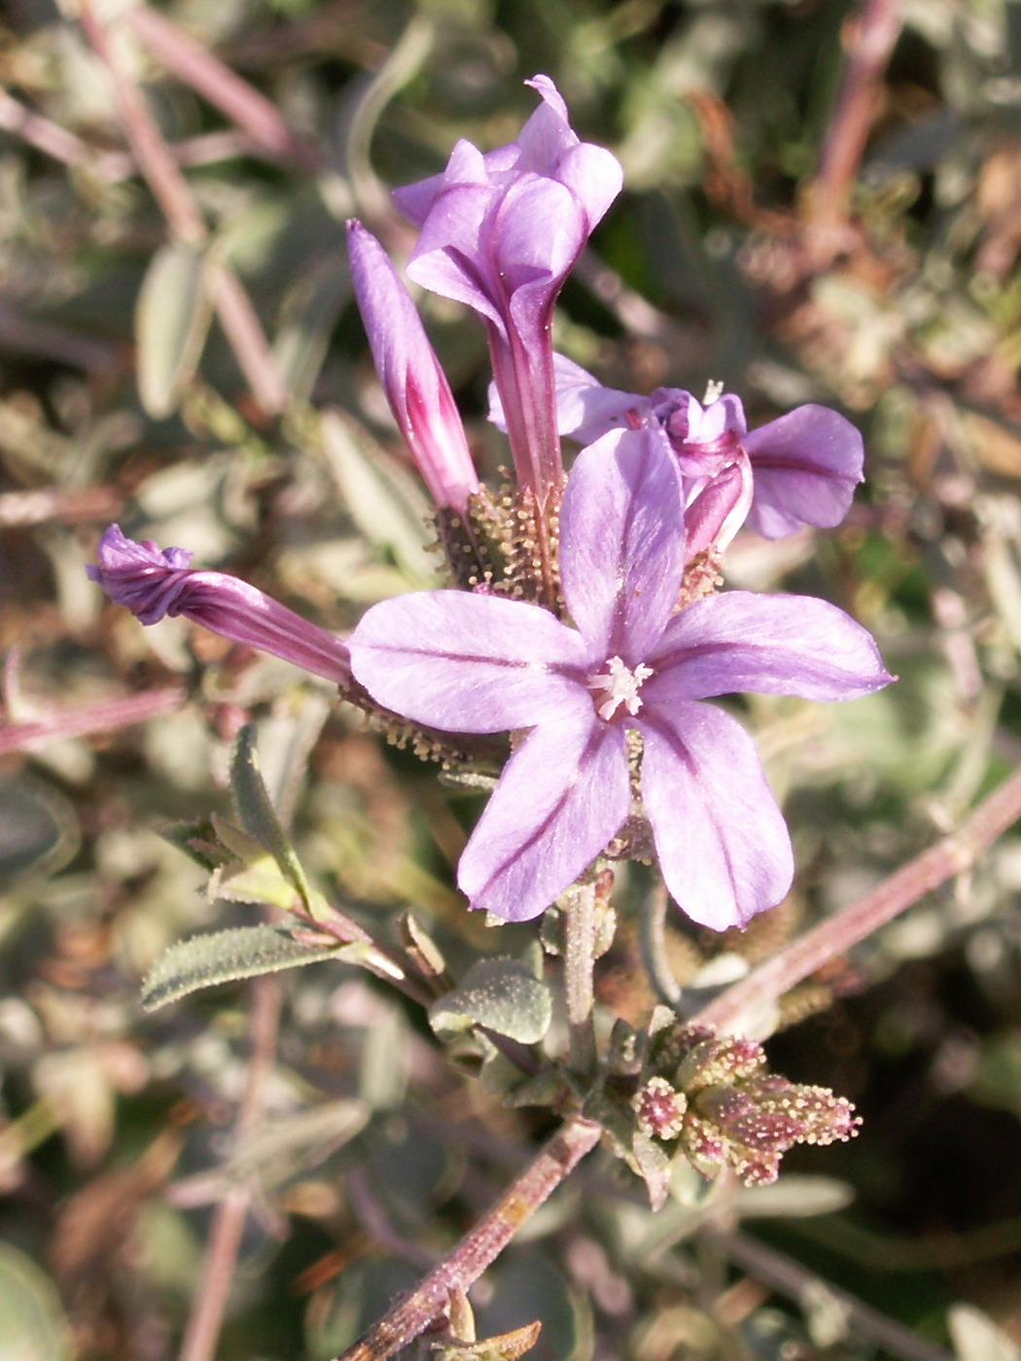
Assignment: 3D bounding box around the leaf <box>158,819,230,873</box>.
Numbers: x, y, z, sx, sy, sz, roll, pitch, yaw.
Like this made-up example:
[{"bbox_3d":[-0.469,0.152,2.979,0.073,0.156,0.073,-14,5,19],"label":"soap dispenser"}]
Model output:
[{"bbox_3d":[-0.016,0.008,0.123,0.004,0.002,0.002,29,19,8],"label":"leaf"}]

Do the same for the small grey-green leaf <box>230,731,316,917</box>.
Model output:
[{"bbox_3d":[-0.012,0.007,0.119,0.002,0.009,0.002,-18,7,35],"label":"small grey-green leaf"}]

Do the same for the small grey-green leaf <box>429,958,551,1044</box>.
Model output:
[{"bbox_3d":[-0.001,0.015,0.117,0.006,0.003,0.004,0,37,0],"label":"small grey-green leaf"}]

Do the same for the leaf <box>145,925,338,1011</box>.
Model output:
[{"bbox_3d":[-0.013,0.014,0.117,0.009,0.002,0.003,-14,30,-1],"label":"leaf"}]

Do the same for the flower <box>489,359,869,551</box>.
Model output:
[{"bbox_3d":[0.009,-0.012,0.124,0.019,0.008,0.012,7,8,1],"label":"flower"}]

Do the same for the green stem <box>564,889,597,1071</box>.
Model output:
[{"bbox_3d":[0.003,0.015,0.119,0.002,0.009,0.002,0,3,0],"label":"green stem"}]

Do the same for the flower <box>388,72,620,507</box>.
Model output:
[{"bbox_3d":[0.000,-0.019,0.117,0.010,0.020,0.009,-3,0,0],"label":"flower"}]

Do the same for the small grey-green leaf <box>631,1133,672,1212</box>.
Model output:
[{"bbox_3d":[0.007,0.024,0.121,0.002,0.004,0.001,-11,0,-11],"label":"small grey-green leaf"}]

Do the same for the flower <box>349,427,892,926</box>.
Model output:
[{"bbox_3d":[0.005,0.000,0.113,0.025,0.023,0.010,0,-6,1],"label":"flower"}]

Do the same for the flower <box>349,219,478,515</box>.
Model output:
[{"bbox_3d":[-0.005,-0.015,0.118,0.004,0.015,0.003,-21,0,0],"label":"flower"}]

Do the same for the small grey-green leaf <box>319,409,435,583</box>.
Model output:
[{"bbox_3d":[-0.007,-0.010,0.136,0.004,0.011,0.002,-29,-6,-15],"label":"small grey-green leaf"}]

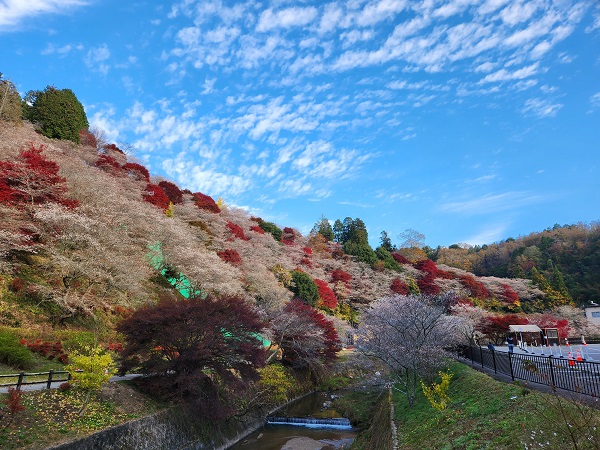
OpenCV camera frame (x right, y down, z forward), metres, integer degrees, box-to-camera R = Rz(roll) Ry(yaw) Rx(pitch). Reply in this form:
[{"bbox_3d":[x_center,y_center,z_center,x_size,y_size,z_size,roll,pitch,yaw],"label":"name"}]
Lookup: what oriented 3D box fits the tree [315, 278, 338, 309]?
[{"bbox_3d":[5.720,14.780,86.000,4.920,6.670,4.670,0,-16,0],"label":"tree"}]

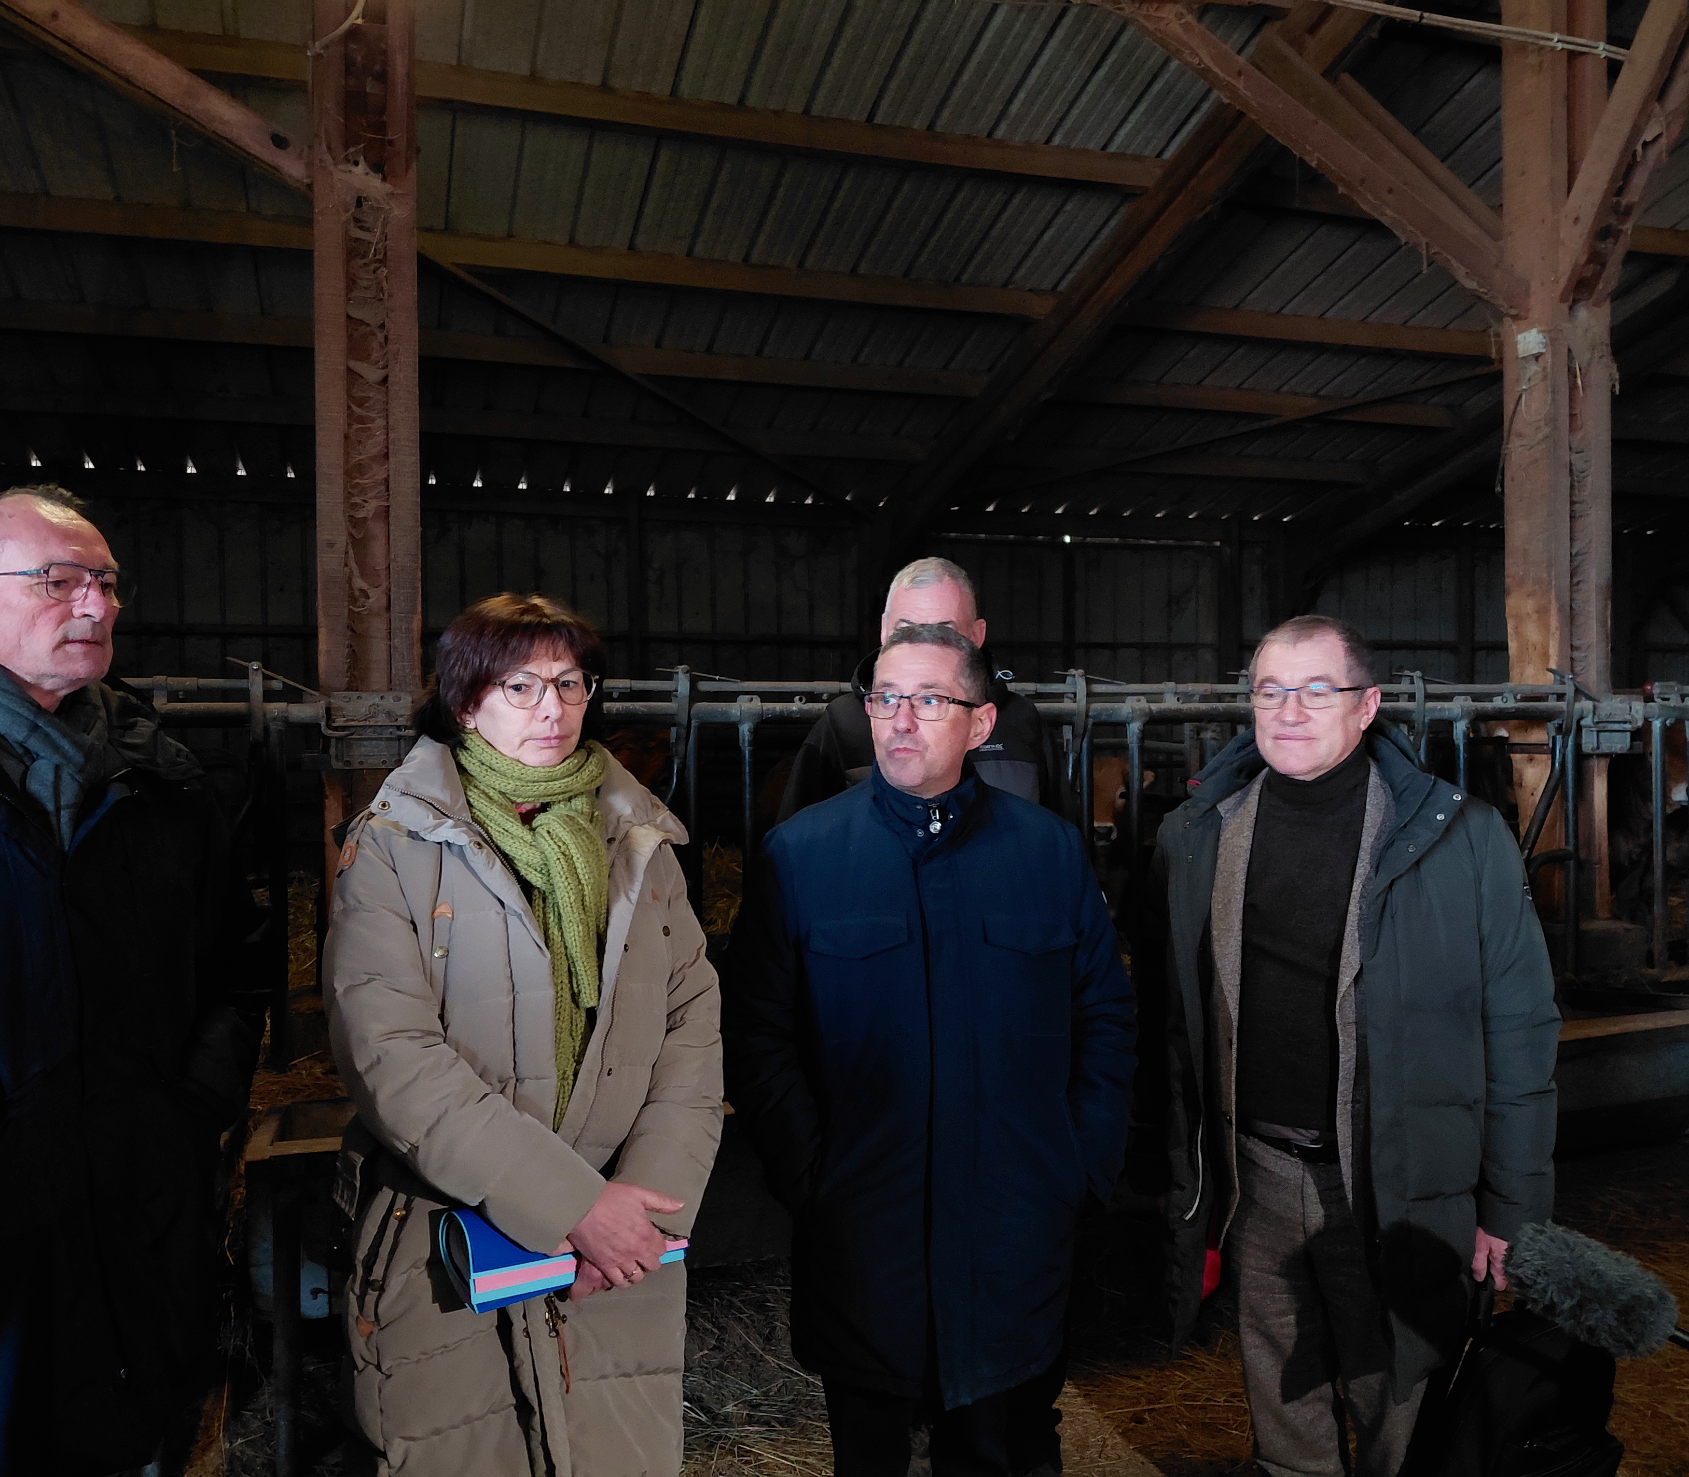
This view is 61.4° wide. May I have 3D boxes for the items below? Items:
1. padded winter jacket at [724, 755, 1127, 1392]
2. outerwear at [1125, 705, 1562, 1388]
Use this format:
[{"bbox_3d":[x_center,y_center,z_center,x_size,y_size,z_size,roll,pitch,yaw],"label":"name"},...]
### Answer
[{"bbox_3d":[0.118,0.465,2.000,0.580,0.880,0.350,-1,0,-2],"label":"padded winter jacket"},{"bbox_3d":[0.725,0.440,2.050,0.610,0.940,0.400,-1,0,32],"label":"outerwear"}]

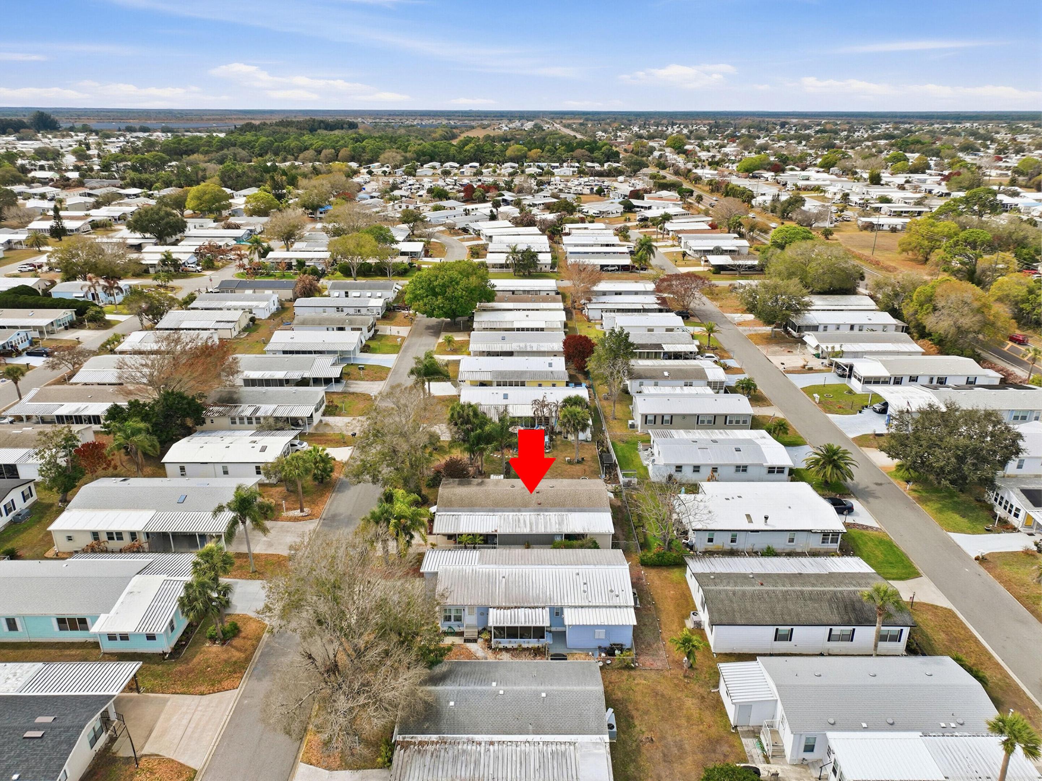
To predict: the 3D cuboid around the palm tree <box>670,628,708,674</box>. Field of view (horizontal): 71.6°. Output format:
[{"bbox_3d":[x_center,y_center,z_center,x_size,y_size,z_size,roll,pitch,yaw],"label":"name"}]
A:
[{"bbox_3d":[14.120,22.000,60.936,3.210,3.610,3.210,0,21,0],"label":"palm tree"}]

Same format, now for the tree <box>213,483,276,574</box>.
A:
[{"bbox_3d":[-26.105,13.428,69.103,5.700,9.400,5.700,0,21,0],"label":"tree"}]

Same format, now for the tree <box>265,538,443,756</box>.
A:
[{"bbox_3d":[-13.358,19.306,56.789,14.800,11.500,17.000,0,21,0],"label":"tree"}]

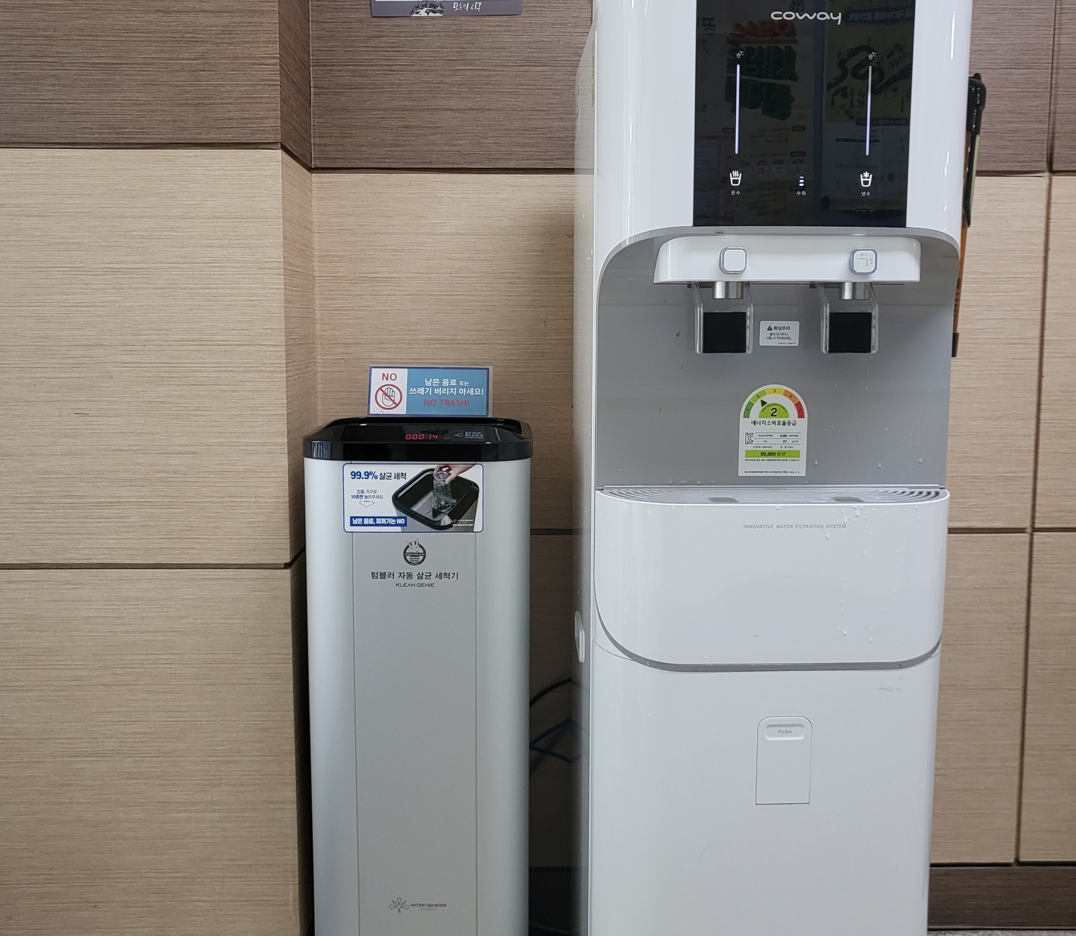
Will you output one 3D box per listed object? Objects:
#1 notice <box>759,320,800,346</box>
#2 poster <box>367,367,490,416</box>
[{"bbox_3d":[0.253,-0.140,1.127,0.042,0.026,0.004,0,6,-1],"label":"notice"},{"bbox_3d":[-0.152,-0.107,1.520,0.174,0.071,0.004,0,6,-1],"label":"poster"}]

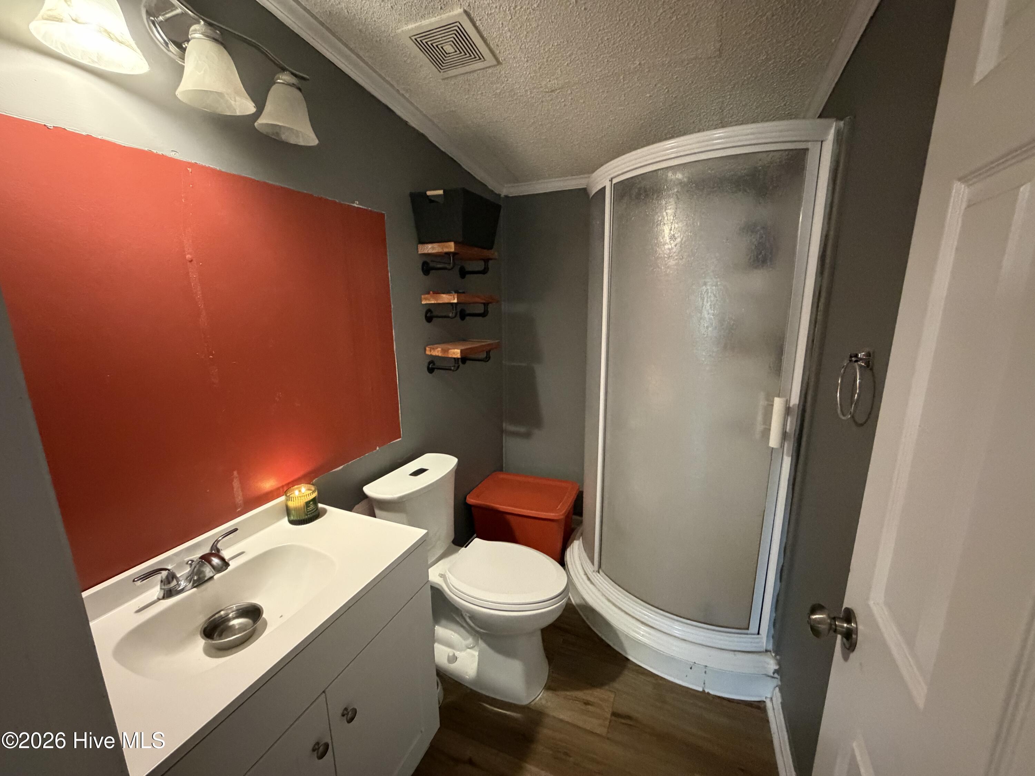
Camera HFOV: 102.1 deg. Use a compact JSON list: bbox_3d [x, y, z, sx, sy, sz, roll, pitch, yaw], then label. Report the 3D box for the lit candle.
[{"bbox_3d":[-0.654,0.354,1.274,0.090,0.092,0.090,4,12,21],"label":"lit candle"}]

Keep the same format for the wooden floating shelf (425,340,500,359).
[{"bbox_3d":[-0.257,-0.199,2.092,0.178,0.038,0.432,4,12,21],"label":"wooden floating shelf"}]

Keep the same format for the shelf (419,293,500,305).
[{"bbox_3d":[-0.261,-0.430,2.037,0.180,0.038,0.440,4,12,21],"label":"shelf"}]

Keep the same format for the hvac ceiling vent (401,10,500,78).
[{"bbox_3d":[-0.213,-1.101,1.351,0.245,0.022,0.245,5,6,23],"label":"hvac ceiling vent"}]

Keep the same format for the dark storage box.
[{"bbox_3d":[-0.261,-0.760,1.937,0.250,0.212,0.395,5,13,23],"label":"dark storage box"}]

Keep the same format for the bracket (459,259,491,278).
[{"bbox_3d":[-0.208,-0.620,2.193,0.170,0.093,0.070,5,13,23],"label":"bracket"}]

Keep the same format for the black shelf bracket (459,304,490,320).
[{"bbox_3d":[-0.219,-0.396,2.189,0.155,0.092,0.066,4,12,21],"label":"black shelf bracket"}]

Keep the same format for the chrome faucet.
[{"bbox_3d":[-0.716,0.416,0.973,0.172,0.092,0.232,4,12,21],"label":"chrome faucet"}]

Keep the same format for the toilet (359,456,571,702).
[{"bbox_3d":[-0.165,0.757,1.712,0.760,0.764,0.464,5,13,23],"label":"toilet"}]

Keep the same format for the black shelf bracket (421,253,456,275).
[{"bbox_3d":[-0.340,-0.555,1.889,0.172,0.093,0.070,5,13,23],"label":"black shelf bracket"}]

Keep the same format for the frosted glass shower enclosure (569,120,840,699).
[{"bbox_3d":[0.681,0.067,1.944,0.950,2.005,0.995,5,13,23],"label":"frosted glass shower enclosure"}]

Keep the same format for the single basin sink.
[{"bbox_3d":[-0.596,0.533,0.933,0.315,0.135,0.405,4,12,21],"label":"single basin sink"}]

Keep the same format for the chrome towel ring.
[{"bbox_3d":[0.826,-0.004,1.035,0.055,0.168,0.130,4,12,21],"label":"chrome towel ring"}]

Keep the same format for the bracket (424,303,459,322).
[{"bbox_3d":[-0.337,-0.346,1.939,0.168,0.091,0.070,5,13,23],"label":"bracket"}]

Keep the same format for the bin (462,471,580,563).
[{"bbox_3d":[0.053,0.791,2.450,0.570,0.391,0.475,5,13,23],"label":"bin"}]

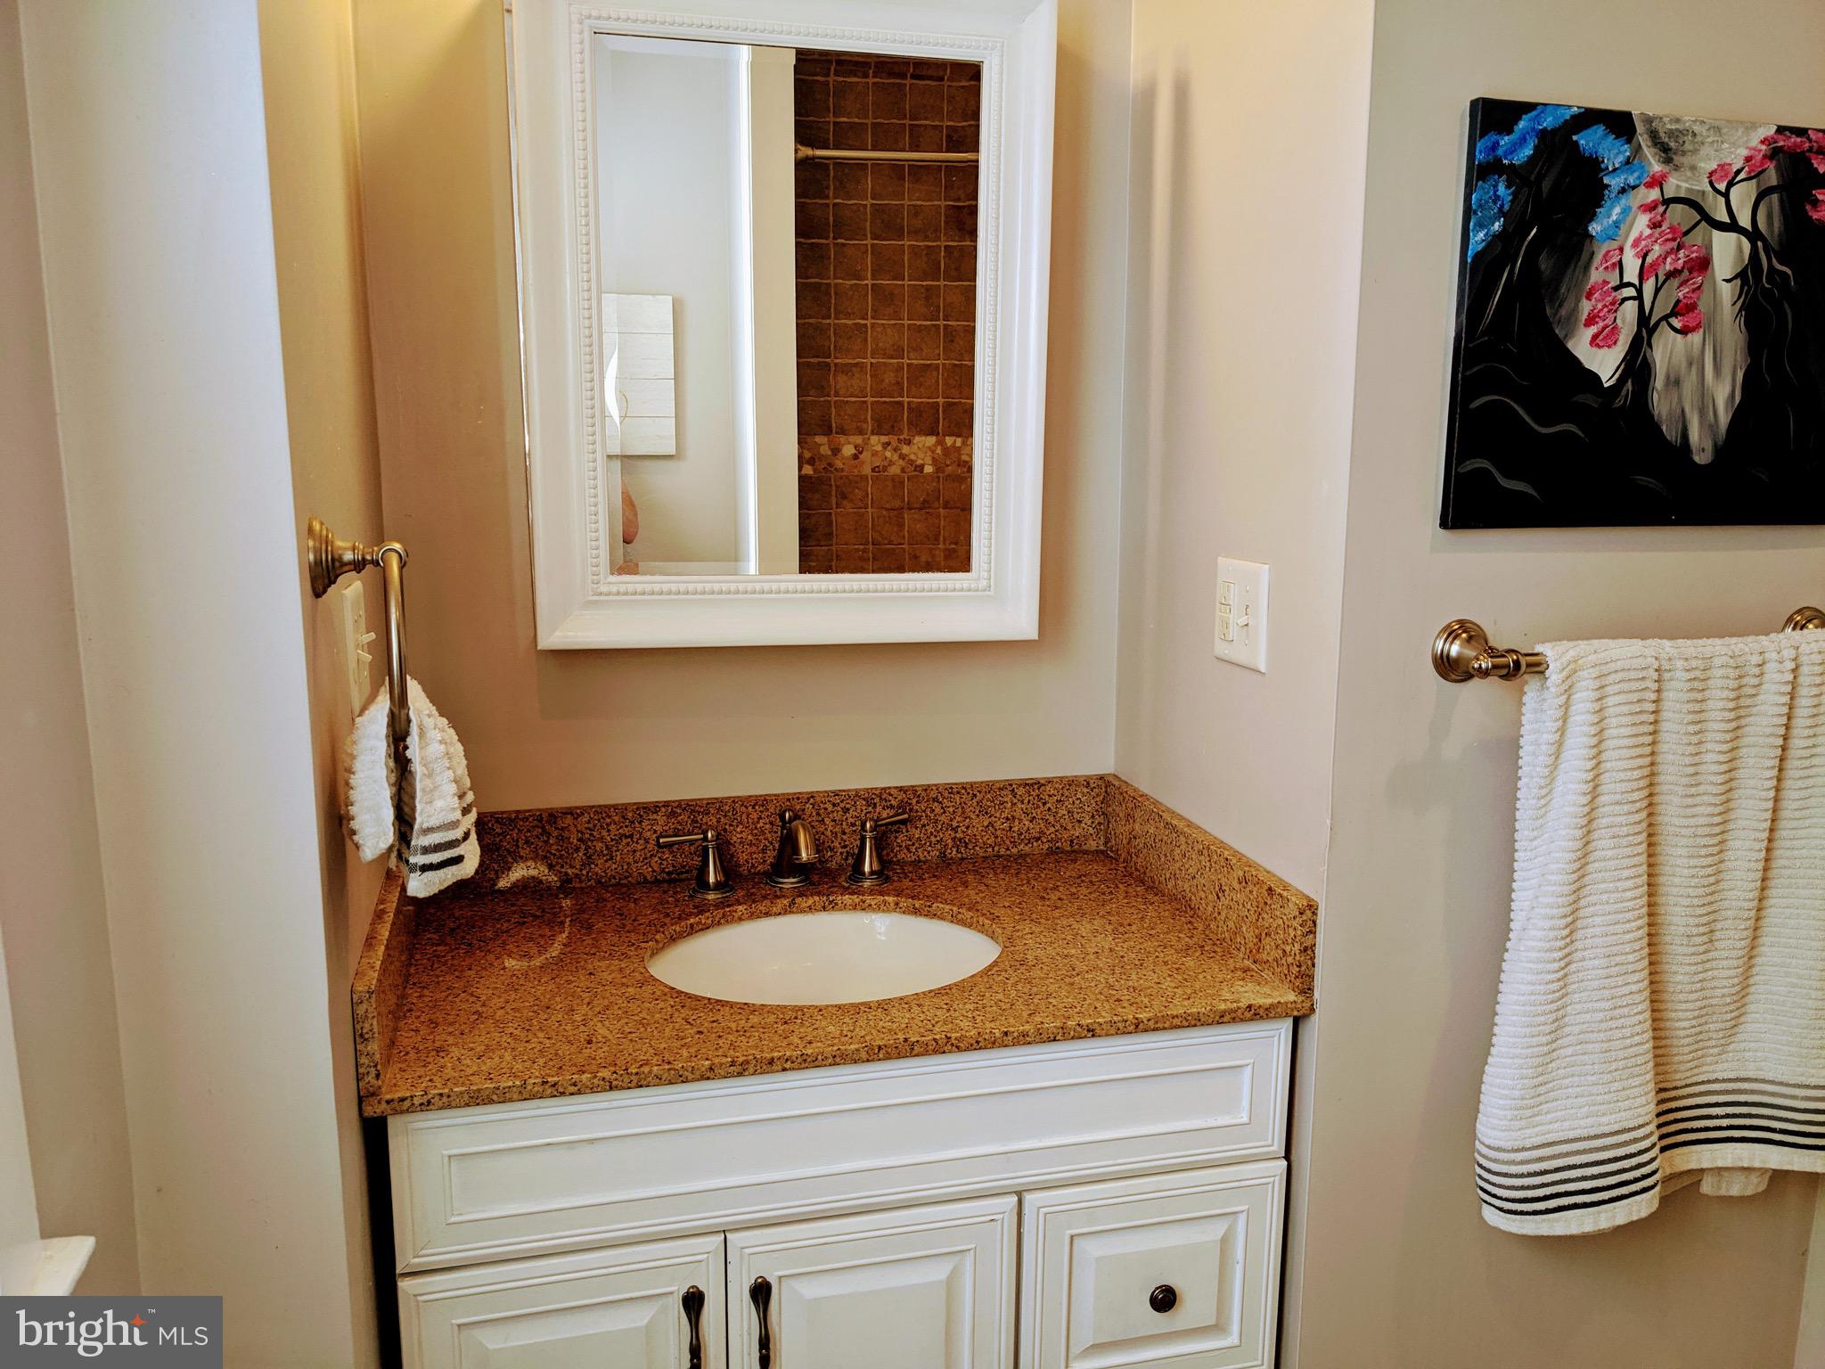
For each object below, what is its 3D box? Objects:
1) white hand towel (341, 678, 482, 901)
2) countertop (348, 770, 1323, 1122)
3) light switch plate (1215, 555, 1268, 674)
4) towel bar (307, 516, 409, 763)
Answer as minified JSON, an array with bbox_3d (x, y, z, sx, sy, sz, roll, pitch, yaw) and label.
[{"bbox_3d":[-0.413,0.078,1.180,0.100,0.175,0.135,-3,11,-13],"label":"white hand towel"},{"bbox_3d":[-0.100,0.250,1.601,0.915,0.118,0.556,-3,11,-13],"label":"countertop"},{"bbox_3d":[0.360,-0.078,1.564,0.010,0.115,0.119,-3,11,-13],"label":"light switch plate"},{"bbox_3d":[-0.438,-0.042,1.146,0.071,0.188,0.160,-3,11,-13],"label":"towel bar"}]

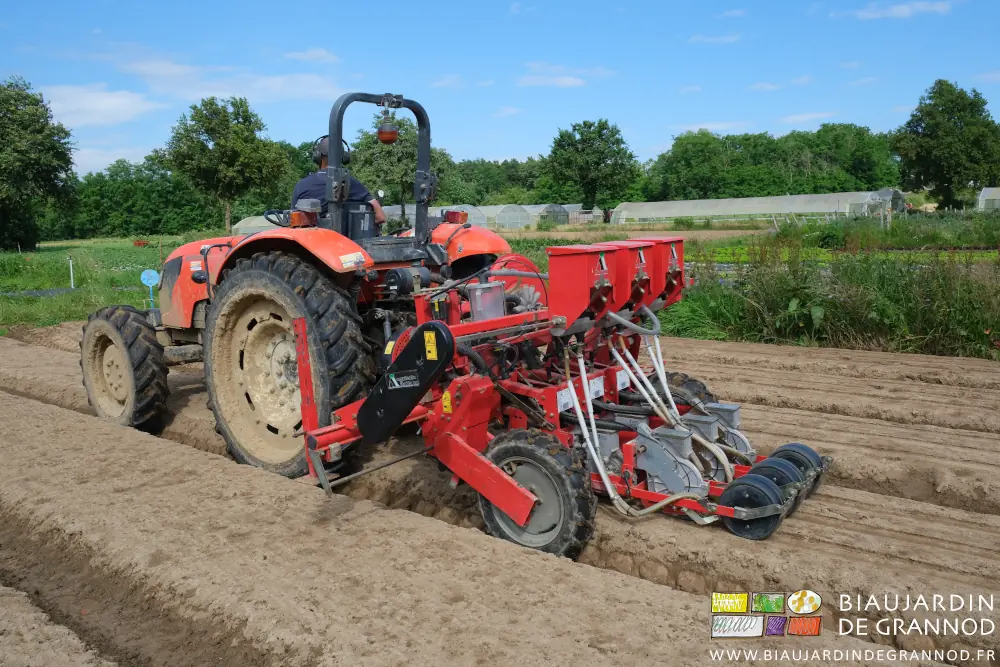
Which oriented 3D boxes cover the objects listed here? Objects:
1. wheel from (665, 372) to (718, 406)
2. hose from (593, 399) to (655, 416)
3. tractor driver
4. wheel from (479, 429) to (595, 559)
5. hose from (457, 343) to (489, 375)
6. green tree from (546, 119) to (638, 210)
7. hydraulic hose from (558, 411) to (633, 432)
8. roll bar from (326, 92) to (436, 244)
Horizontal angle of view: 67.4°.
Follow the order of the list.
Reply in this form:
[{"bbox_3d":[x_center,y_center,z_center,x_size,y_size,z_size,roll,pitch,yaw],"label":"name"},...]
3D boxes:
[{"bbox_3d":[1.084,0.583,4.661,0.665,0.665,0.150,8,13,38],"label":"wheel"},{"bbox_3d":[0.667,0.400,4.014,0.440,0.085,0.060,8,13,38],"label":"hose"},{"bbox_3d":[-1.283,-0.770,5.481,0.600,1.280,0.780,-8,10,-38],"label":"tractor driver"},{"bbox_3d":[0.157,0.779,3.543,0.665,0.665,0.150,8,13,38],"label":"wheel"},{"bbox_3d":[-0.139,0.127,3.800,0.170,0.160,0.090,5,10,37],"label":"hose"},{"bbox_3d":[12.948,-22.957,105.000,12.878,14.278,12.621,-1,8,0],"label":"green tree"},{"bbox_3d":[0.495,0.453,3.760,0.480,0.075,0.060,8,13,38],"label":"hydraulic hose"},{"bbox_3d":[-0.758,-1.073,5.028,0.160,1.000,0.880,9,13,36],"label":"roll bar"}]

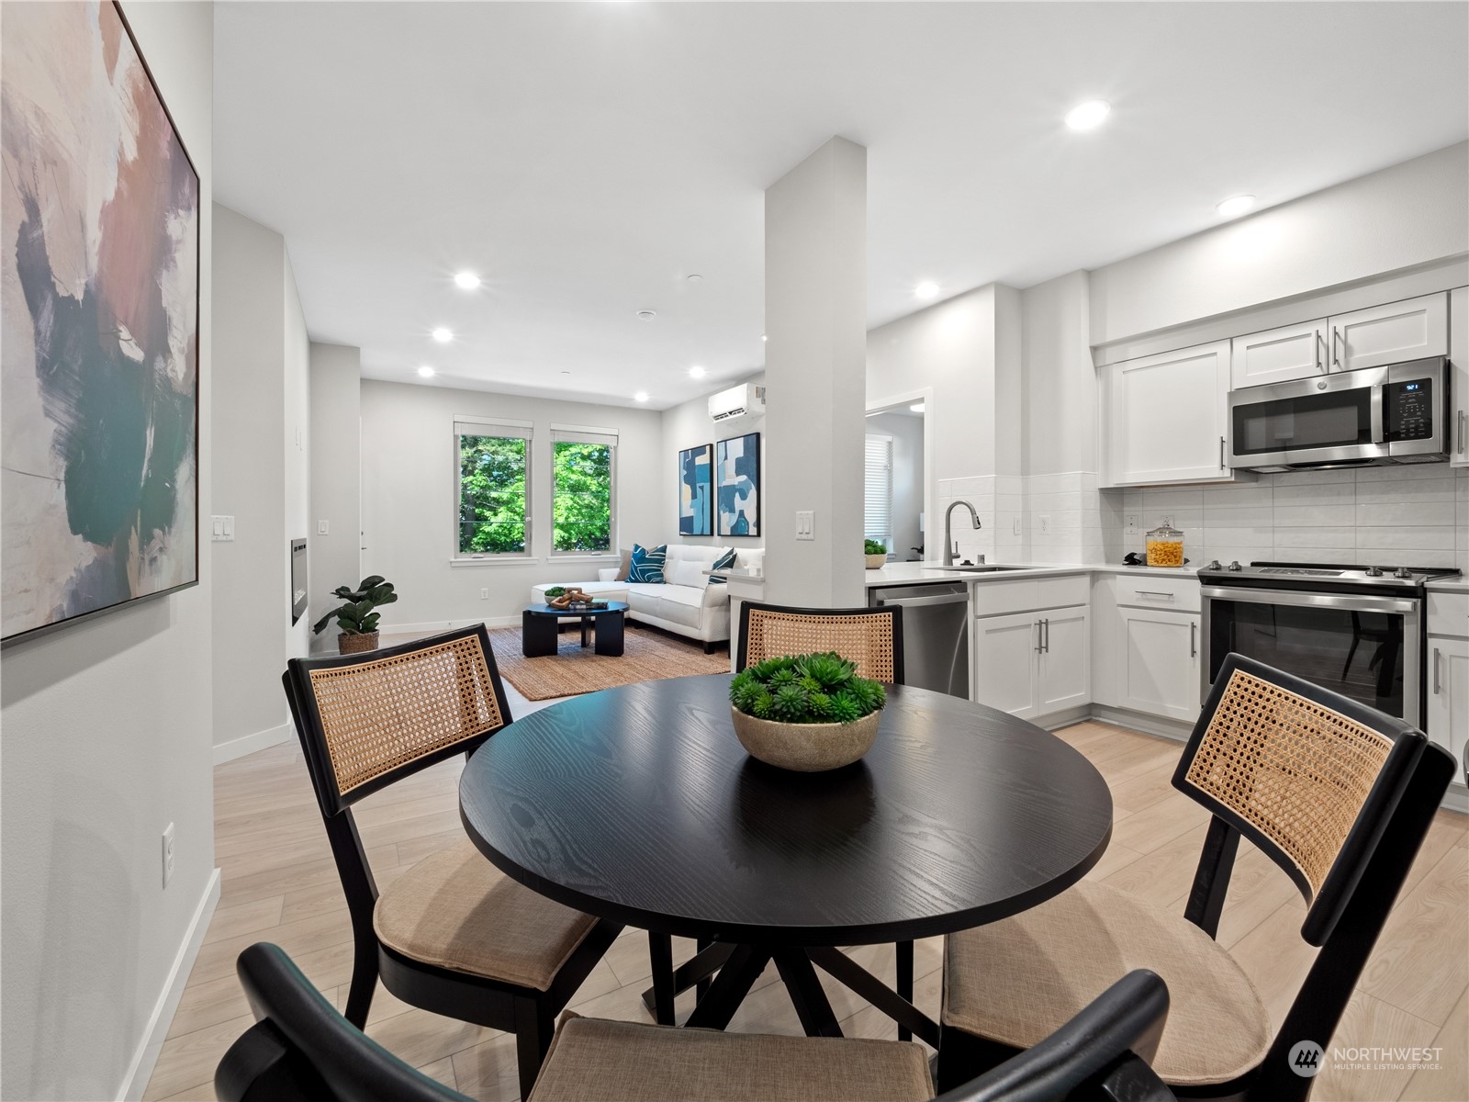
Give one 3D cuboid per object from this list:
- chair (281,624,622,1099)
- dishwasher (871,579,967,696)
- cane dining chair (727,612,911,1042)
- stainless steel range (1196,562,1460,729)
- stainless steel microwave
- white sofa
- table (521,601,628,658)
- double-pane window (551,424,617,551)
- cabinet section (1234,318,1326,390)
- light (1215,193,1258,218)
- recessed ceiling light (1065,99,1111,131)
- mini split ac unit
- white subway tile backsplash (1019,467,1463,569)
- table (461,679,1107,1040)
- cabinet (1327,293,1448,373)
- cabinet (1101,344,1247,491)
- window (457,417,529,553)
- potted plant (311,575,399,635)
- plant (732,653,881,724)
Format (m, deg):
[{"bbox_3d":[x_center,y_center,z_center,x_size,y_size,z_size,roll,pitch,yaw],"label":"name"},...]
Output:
[{"bbox_3d":[-0.480,0.660,1.247,0.610,0.900,0.500,1,2,21],"label":"chair"},{"bbox_3d":[0.719,0.600,2.995,0.600,0.860,0.600,-1,2,-32],"label":"dishwasher"},{"bbox_3d":[0.203,0.627,1.596,0.520,0.880,0.580,0,1,13],"label":"cane dining chair"},{"bbox_3d":[2.863,0.573,2.919,0.670,0.935,0.765,-1,2,-32],"label":"stainless steel range"},{"bbox_3d":[3.030,-0.638,2.990,0.410,0.420,0.757,-1,2,-32],"label":"stainless steel microwave"},{"bbox_3d":[-0.989,0.460,6.715,1.840,0.940,2.870,-1,2,-32],"label":"white sofa"},{"bbox_3d":[-1.547,0.749,5.820,1.030,0.410,1.030,-1,2,-32],"label":"table"},{"bbox_3d":[-1.983,-0.793,7.881,0.885,1.665,0.120,-1,2,-32],"label":"double-pane window"},{"bbox_3d":[2.951,-1.013,3.167,0.320,0.292,0.379,-1,1,-33],"label":"cabinet section"},{"bbox_3d":[2.615,-1.792,3.092,0.160,0.030,0.160,-1,2,-32],"label":"light"},{"bbox_3d":[1.446,-1.768,2.425,0.155,0.030,0.155,0,2,0],"label":"recessed ceiling light"},{"bbox_3d":[0.019,-1.584,6.488,0.225,0.295,0.780,-1,2,-32],"label":"mini split ac unit"},{"bbox_3d":[2.676,-0.186,3.394,0.480,0.570,1.850,-1,2,-32],"label":"white subway tile backsplash"},{"bbox_3d":[0.073,0.705,1.058,1.000,0.750,1.000,0,1,0],"label":"table"},{"bbox_3d":[3.157,-1.002,2.842,0.340,0.280,0.376,-1,2,-32],"label":"cabinet"},{"bbox_3d":[2.654,-0.775,3.557,0.330,0.750,0.660,-1,2,-32],"label":"cabinet"},{"bbox_3d":[-2.943,-0.772,7.275,0.885,1.665,0.120,-1,2,-32],"label":"window"},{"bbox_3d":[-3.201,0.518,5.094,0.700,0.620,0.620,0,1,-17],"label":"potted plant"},{"bbox_3d":[0.115,0.208,0.975,0.255,0.100,0.250,0,1,0],"label":"plant"}]

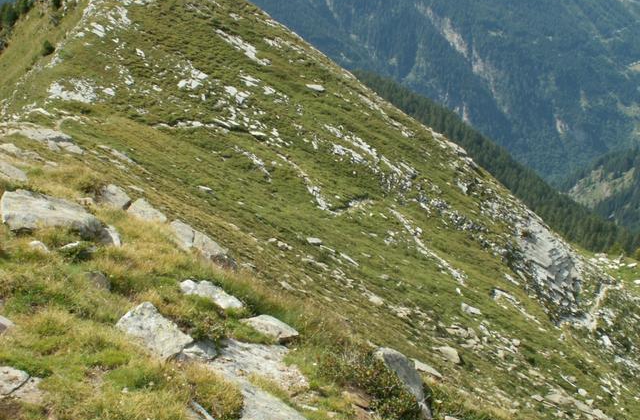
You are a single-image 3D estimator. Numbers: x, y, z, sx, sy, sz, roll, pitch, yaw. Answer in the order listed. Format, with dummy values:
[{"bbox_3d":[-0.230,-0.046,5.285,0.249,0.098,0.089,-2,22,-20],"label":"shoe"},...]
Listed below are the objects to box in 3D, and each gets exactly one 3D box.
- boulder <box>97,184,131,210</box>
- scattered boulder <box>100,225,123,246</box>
[{"bbox_3d":[-3.026,-0.183,13.819,0.494,0.351,0.395,-3,12,-12],"label":"boulder"},{"bbox_3d":[-2.338,0.286,10.573,0.245,0.228,0.245,-3,12,-13],"label":"scattered boulder"}]

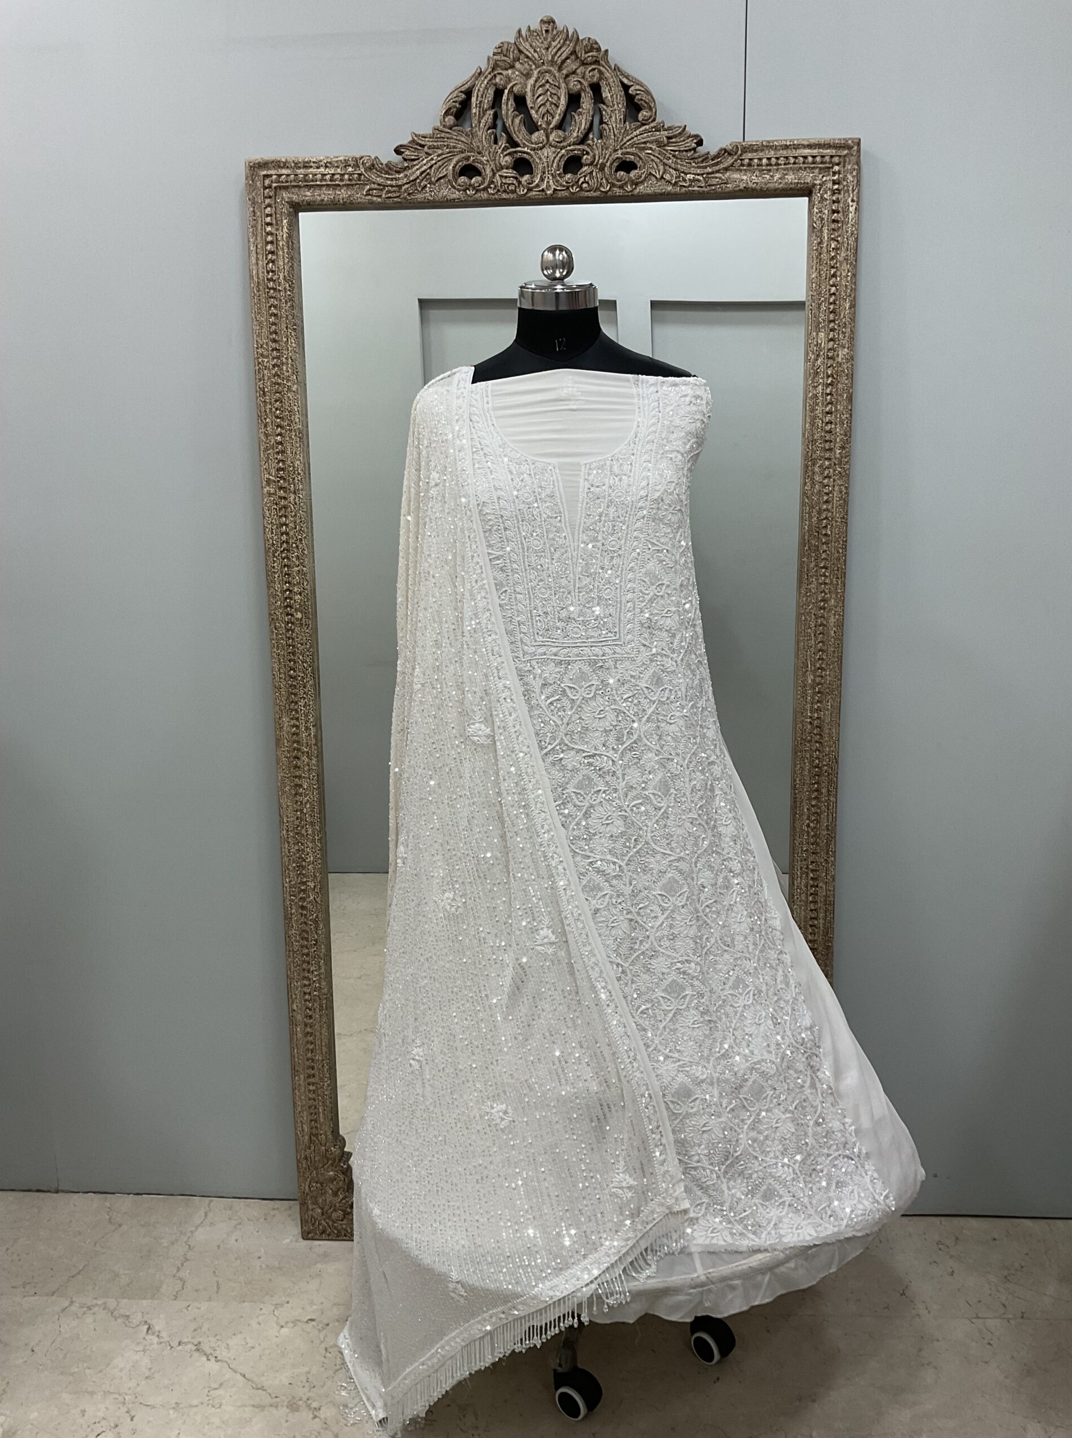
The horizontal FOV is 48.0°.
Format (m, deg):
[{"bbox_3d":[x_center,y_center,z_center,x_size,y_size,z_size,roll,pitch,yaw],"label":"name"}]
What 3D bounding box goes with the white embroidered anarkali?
[{"bbox_3d":[0.140,0.253,1.718,0.890,1.470,0.400,-1,12,-3],"label":"white embroidered anarkali"}]

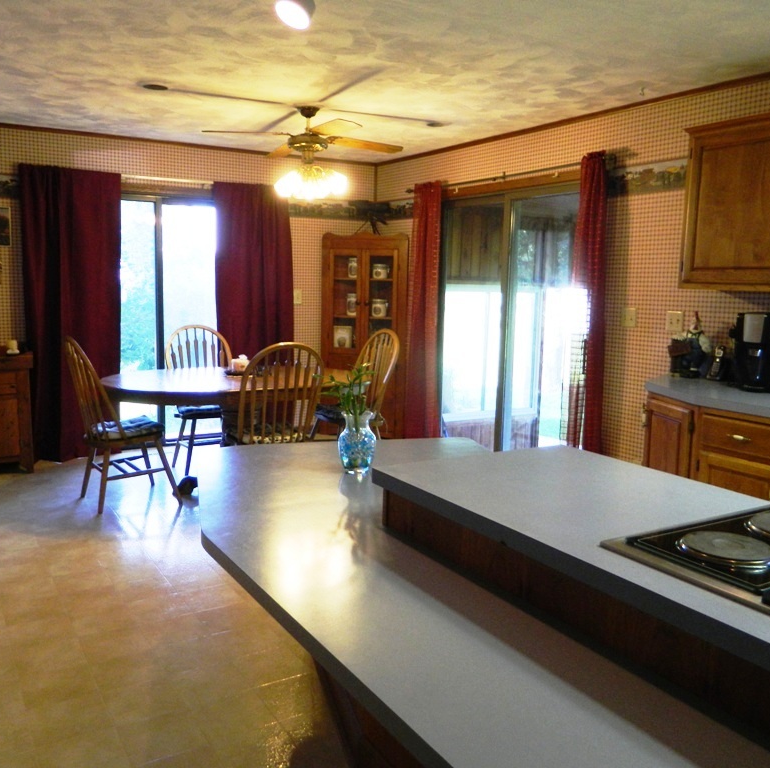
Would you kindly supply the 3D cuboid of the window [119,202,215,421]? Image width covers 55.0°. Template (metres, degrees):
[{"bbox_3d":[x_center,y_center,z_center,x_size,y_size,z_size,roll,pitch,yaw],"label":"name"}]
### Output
[{"bbox_3d":[-1.793,-0.482,6.007,1.750,2.040,0.100,-4,10,-32],"label":"window"}]

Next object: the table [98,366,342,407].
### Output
[{"bbox_3d":[-1.010,0.327,4.947,1.660,0.750,1.080,-1,9,-15],"label":"table"}]

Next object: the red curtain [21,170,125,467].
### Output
[{"bbox_3d":[-2.308,-0.497,5.562,0.690,2.170,0.130,-4,10,-32],"label":"red curtain"}]

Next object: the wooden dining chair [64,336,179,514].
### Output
[{"bbox_3d":[-1.643,0.213,4.597,0.585,1.055,0.530,-5,10,-35],"label":"wooden dining chair"}]

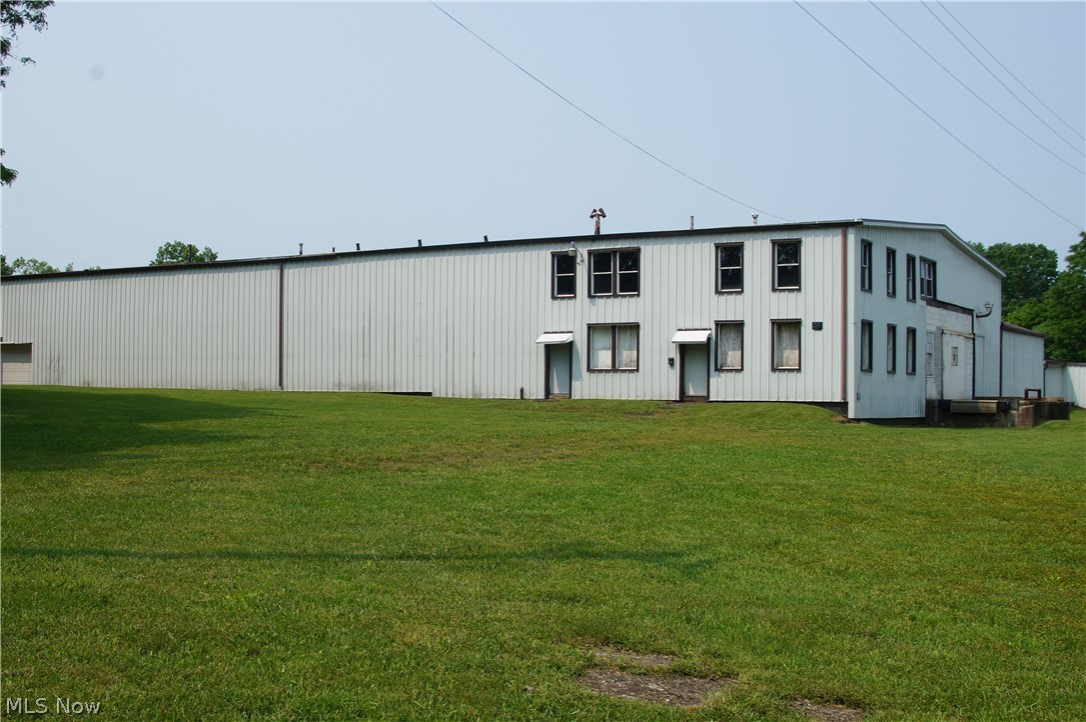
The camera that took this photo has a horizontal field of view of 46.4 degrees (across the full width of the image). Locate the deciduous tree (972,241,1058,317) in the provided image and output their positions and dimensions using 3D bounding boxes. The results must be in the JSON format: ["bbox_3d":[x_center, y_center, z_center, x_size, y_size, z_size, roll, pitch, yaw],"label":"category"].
[{"bbox_3d":[35.300,-2.500,95.000,7.800,12.800,7.400,0,-1,20],"label":"deciduous tree"}]

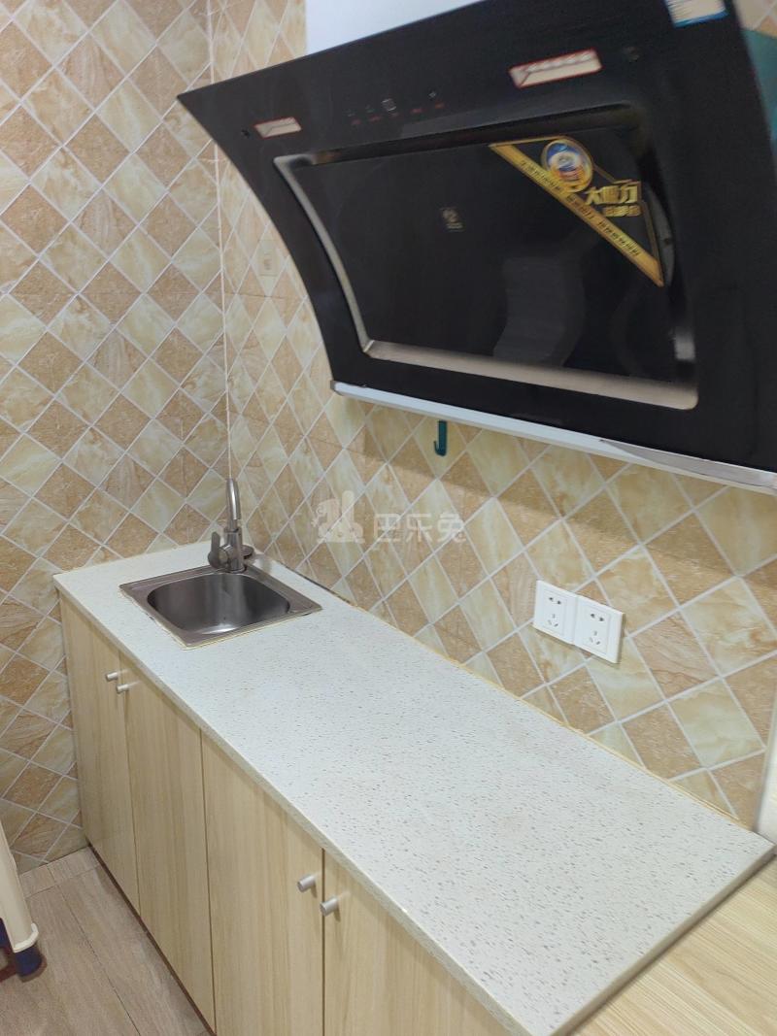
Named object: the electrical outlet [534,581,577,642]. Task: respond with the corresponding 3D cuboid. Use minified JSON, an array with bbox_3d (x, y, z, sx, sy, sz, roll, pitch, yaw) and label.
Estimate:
[{"bbox_3d":[0.278,0.153,1.337,0.010,0.086,0.086,-13,23,-37],"label":"electrical outlet"}]

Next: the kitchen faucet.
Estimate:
[{"bbox_3d":[-0.382,0.024,1.928,0.099,0.253,0.168,-4,19,-15],"label":"kitchen faucet"}]

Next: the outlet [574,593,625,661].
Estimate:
[{"bbox_3d":[0.331,0.175,1.274,0.010,0.086,0.086,-13,23,-37],"label":"outlet"}]

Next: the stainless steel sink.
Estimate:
[{"bbox_3d":[-0.393,0.247,1.875,0.323,0.146,0.374,-13,23,-37],"label":"stainless steel sink"}]

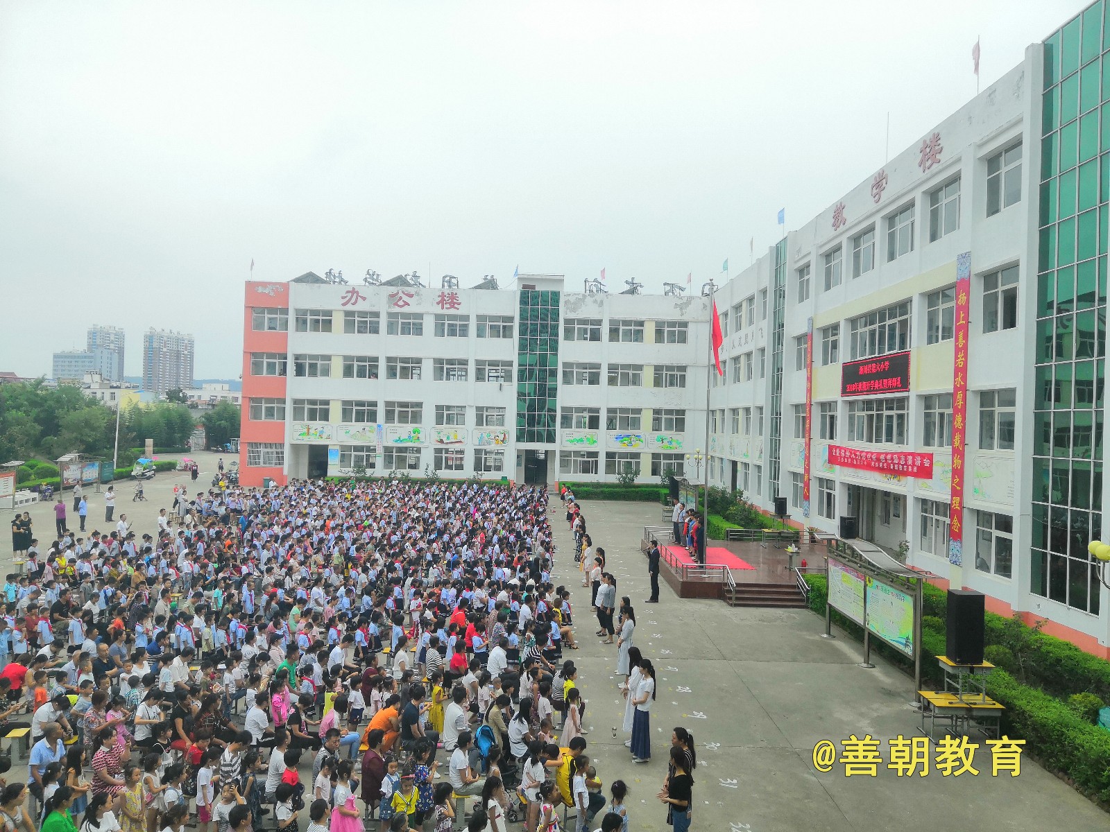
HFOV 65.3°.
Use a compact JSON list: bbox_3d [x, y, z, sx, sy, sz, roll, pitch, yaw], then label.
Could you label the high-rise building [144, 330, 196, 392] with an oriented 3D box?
[{"bbox_3d":[-407.720,-46.698,914.187,24.000,88.800,42.000,1,0,30],"label":"high-rise building"}]

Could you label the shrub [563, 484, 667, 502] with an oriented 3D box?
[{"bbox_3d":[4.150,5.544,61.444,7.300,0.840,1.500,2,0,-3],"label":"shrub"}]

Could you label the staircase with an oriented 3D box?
[{"bbox_3d":[6.468,5.509,26.508,2.380,0.520,1.050,2,0,-2],"label":"staircase"}]

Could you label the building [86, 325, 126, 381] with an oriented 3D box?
[{"bbox_3d":[-474.677,-48.683,917.075,25.000,92.800,25.000,1,0,30],"label":"building"}]

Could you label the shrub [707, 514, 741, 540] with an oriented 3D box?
[{"bbox_3d":[7.868,5.460,41.183,0.920,0.920,6.300,2,0,-1],"label":"shrub"}]

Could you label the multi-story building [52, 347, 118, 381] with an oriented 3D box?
[{"bbox_3d":[-397.606,-29.382,733.366,45.000,53.600,24.000,2,0,18],"label":"multi-story building"}]

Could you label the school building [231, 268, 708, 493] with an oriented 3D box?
[{"bbox_3d":[-5.835,-2.170,69.400,34.600,15.800,10.000,2,0,-2],"label":"school building"}]

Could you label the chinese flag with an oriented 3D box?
[{"bbox_3d":[5.320,-2.575,28.251,0.430,2.450,0.300,2,0,-1],"label":"chinese flag"}]

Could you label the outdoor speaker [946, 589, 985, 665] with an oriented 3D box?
[{"bbox_3d":[7.315,3.770,15.477,0.480,1.220,0.530,2,0,-1],"label":"outdoor speaker"}]

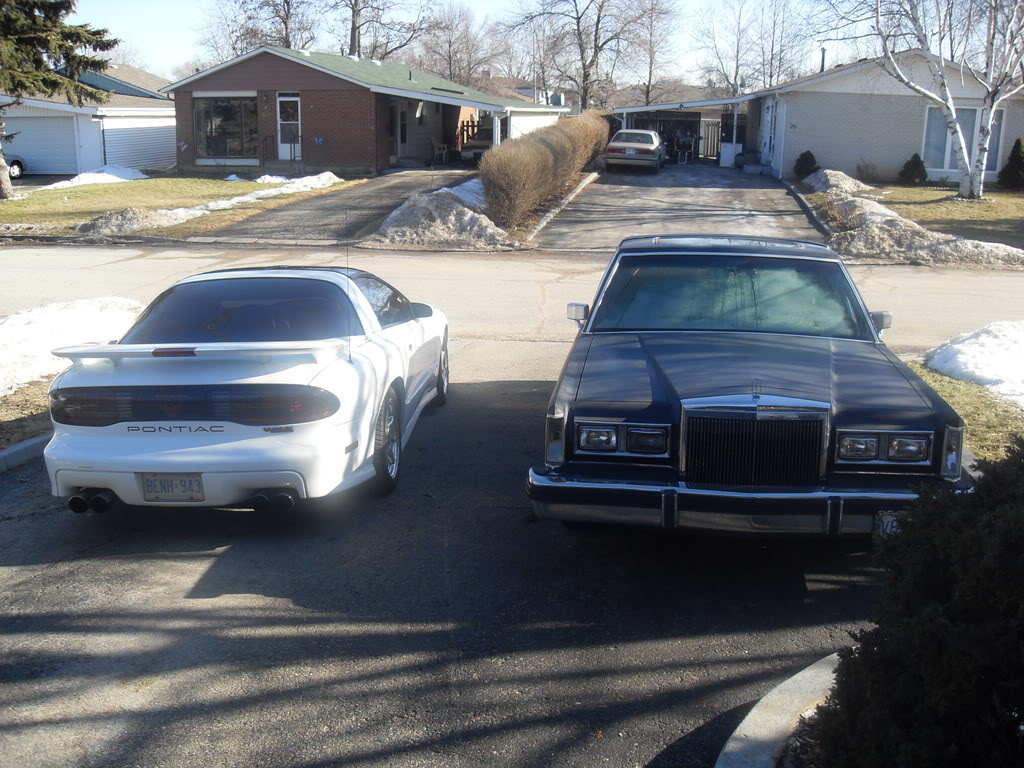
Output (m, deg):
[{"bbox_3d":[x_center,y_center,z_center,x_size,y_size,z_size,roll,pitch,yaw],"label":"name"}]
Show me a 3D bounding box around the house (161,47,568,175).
[{"bbox_3d":[-4.820,-10.656,39.701,12.200,4.200,12.700,4,15,12],"label":"house"}]

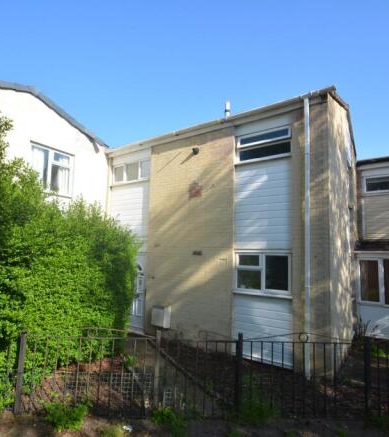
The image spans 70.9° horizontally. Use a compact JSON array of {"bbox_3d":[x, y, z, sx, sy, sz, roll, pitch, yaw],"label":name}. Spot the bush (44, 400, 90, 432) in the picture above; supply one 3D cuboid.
[{"bbox_3d":[-1.455,2.250,3.103,0.500,0.300,0.420,2,-6,0],"label":"bush"}]

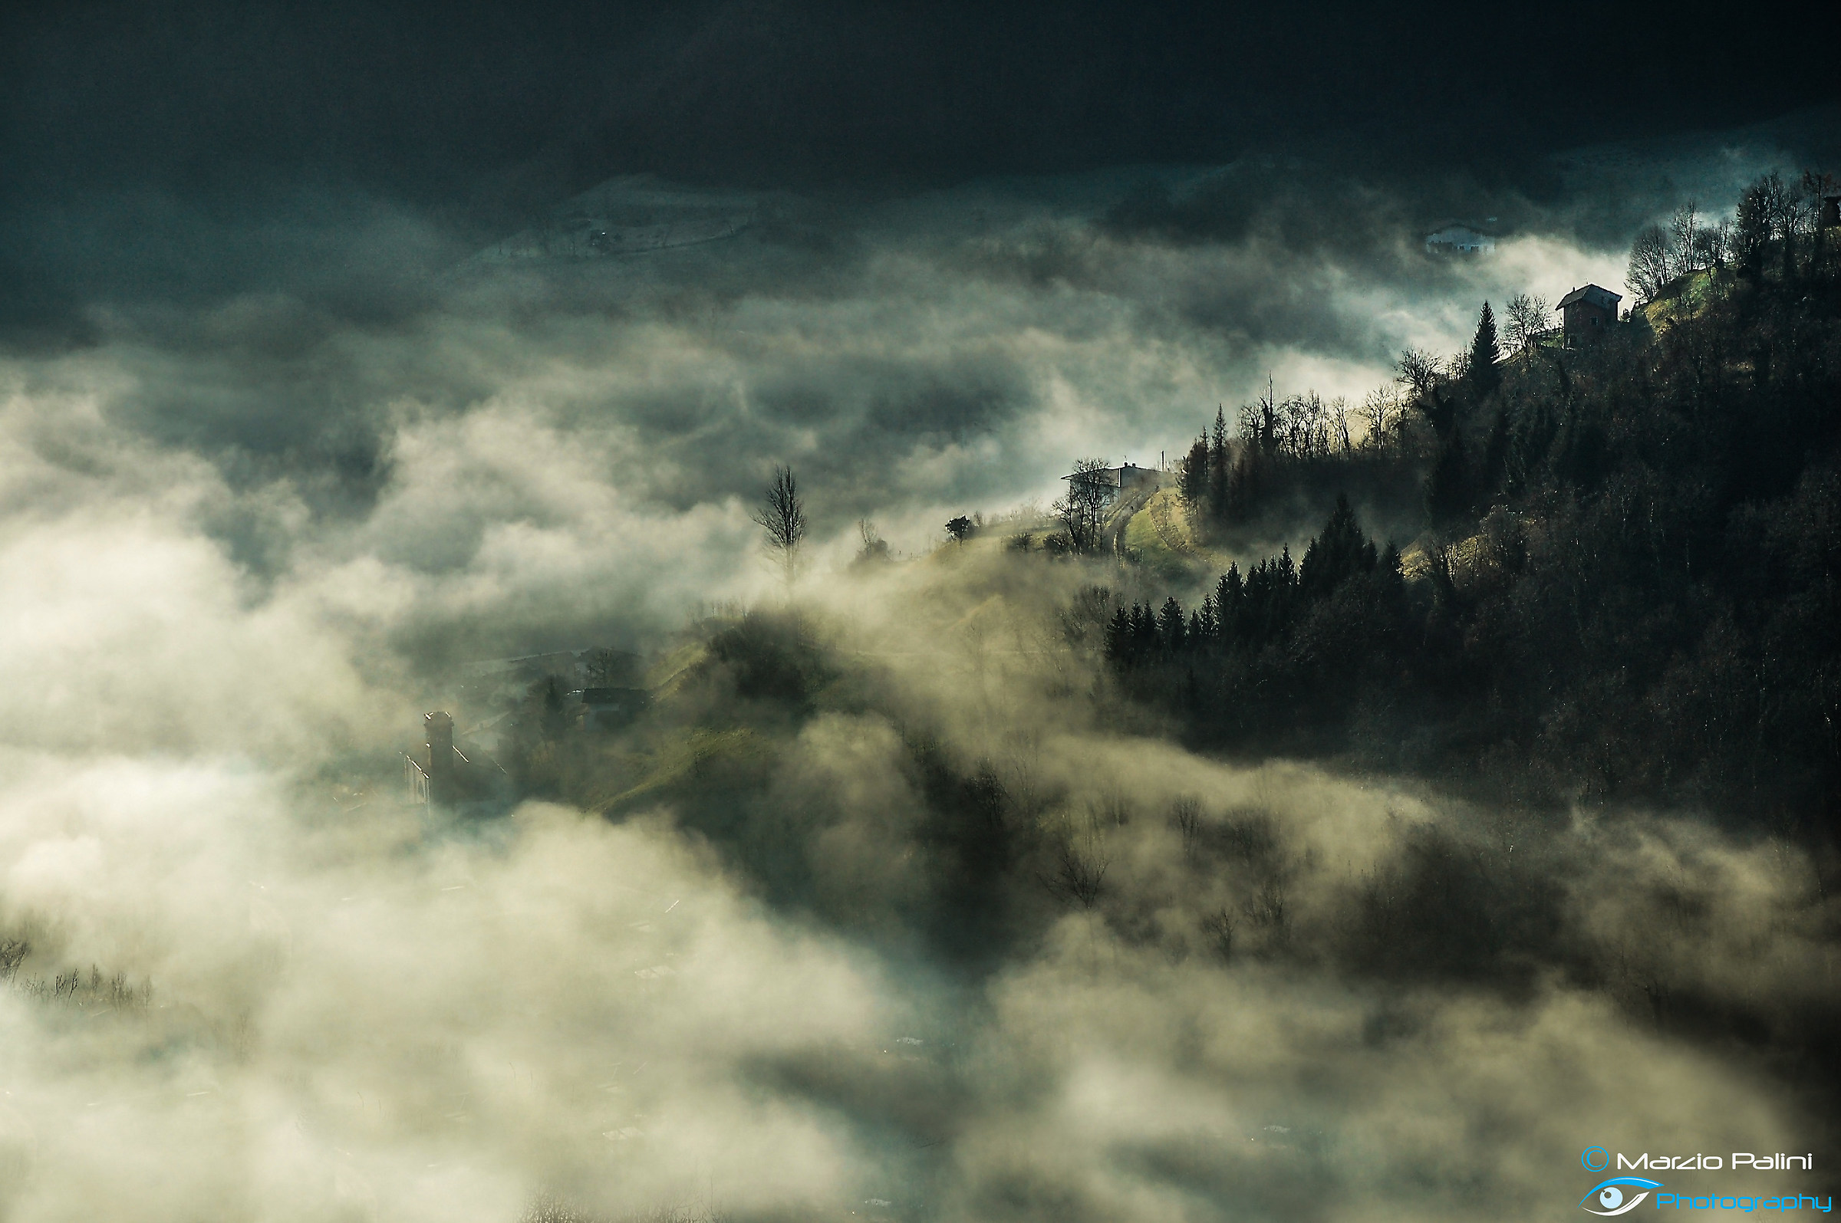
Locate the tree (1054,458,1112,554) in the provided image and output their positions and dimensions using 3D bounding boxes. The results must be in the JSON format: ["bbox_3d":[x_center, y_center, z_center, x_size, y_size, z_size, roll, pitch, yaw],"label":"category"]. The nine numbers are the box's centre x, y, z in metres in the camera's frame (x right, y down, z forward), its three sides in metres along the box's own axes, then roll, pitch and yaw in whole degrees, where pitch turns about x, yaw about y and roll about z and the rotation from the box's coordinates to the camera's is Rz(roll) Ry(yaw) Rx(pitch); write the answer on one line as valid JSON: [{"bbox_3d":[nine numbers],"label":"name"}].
[{"bbox_3d":[22.210,-14.700,739.520,8.130,12.570,8.130,0,12,2],"label":"tree"}]

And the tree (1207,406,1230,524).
[{"bbox_3d":[42.650,-21.010,768.530,3.100,17.000,3.100,1,12,3],"label":"tree"}]

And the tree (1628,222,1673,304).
[{"bbox_3d":[107.650,-51.440,791.050,6.860,11.370,6.860,2,12,8],"label":"tree"}]

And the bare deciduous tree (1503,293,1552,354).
[{"bbox_3d":[97.780,-46.620,865.250,7.600,10.400,7.400,2,14,7],"label":"bare deciduous tree"}]

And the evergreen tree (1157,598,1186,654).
[{"bbox_3d":[39.140,2.240,834.080,4.800,9.200,4.800,1,14,3],"label":"evergreen tree"}]

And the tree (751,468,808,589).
[{"bbox_3d":[-23.020,-13.830,889.590,9.200,21.000,9.000,0,13,0],"label":"tree"}]

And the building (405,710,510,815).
[{"bbox_3d":[-81.340,26.420,946.140,14.200,17.000,17.000,-4,13,-18],"label":"building"}]

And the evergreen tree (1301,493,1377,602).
[{"bbox_3d":[64.560,-9.760,827.430,11.000,17.000,11.000,1,14,5],"label":"evergreen tree"}]

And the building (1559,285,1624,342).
[{"bbox_3d":[107.340,-47.490,860.030,8.800,8.000,10.300,4,14,15],"label":"building"}]

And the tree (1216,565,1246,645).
[{"bbox_3d":[40.380,-0.950,698.830,3.750,10.370,3.750,1,12,3],"label":"tree"}]

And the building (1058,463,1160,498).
[{"bbox_3d":[31.590,-21.450,889.180,16.000,7.200,11.000,2,14,8],"label":"building"}]

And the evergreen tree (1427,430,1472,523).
[{"bbox_3d":[72.450,-18.670,736.210,6.150,12.160,6.150,1,12,6],"label":"evergreen tree"}]

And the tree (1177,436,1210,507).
[{"bbox_3d":[44.250,-22.590,868.580,5.300,11.800,5.300,1,14,3],"label":"tree"}]

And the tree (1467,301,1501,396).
[{"bbox_3d":[81.440,-37.710,774.820,4.810,13.840,4.810,1,12,6],"label":"tree"}]

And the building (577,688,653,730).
[{"bbox_3d":[-55.960,17.820,978.240,12.000,6.500,8.500,0,12,2],"label":"building"}]

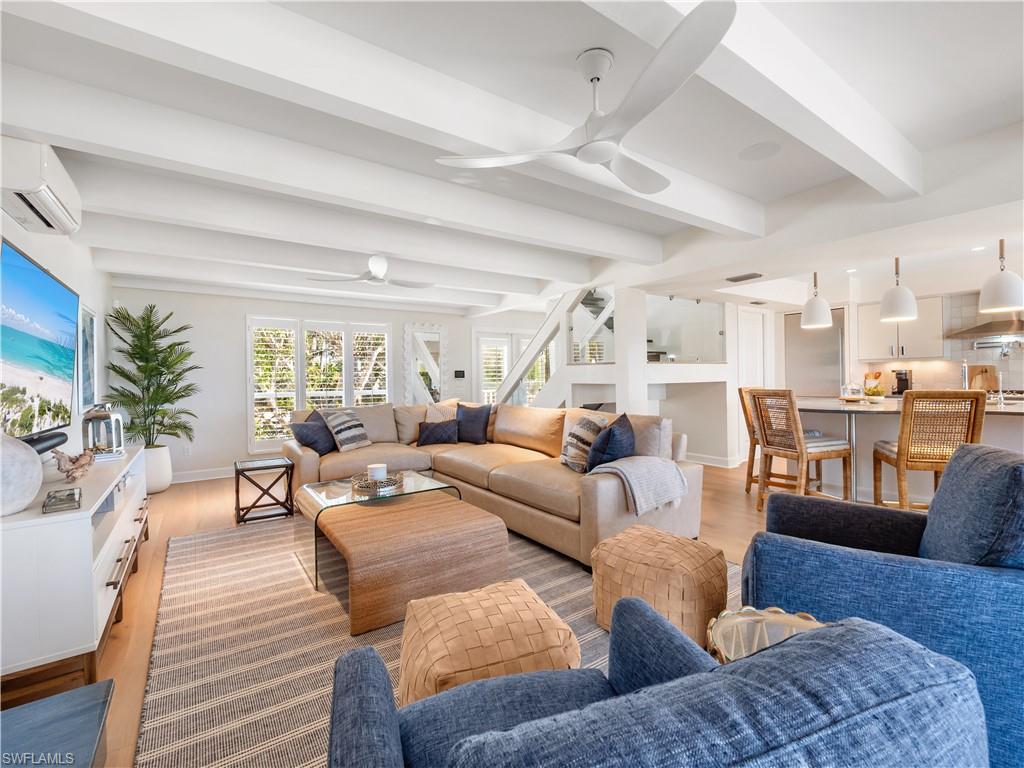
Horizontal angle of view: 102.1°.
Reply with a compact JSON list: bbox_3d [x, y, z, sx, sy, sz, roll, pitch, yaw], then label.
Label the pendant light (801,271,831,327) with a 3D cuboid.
[{"bbox_3d":[3.170,-0.880,4.320,0.280,0.580,0.280,0,0,-36],"label":"pendant light"}]

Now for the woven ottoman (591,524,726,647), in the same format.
[{"bbox_3d":[0.722,0.938,2.010,0.480,0.365,0.480,0,0,36],"label":"woven ottoman"}]

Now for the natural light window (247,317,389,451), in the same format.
[{"bbox_3d":[-2.430,0.000,5.370,1.700,1.670,0.090,0,0,-29],"label":"natural light window"}]

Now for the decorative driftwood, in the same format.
[{"bbox_3d":[-2.030,0.375,1.920,0.130,0.140,0.210,0,0,-36],"label":"decorative driftwood"}]

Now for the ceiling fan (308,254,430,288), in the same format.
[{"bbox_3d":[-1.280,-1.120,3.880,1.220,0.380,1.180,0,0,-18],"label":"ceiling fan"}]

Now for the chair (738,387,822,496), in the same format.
[{"bbox_3d":[2.780,0.590,4.270,0.580,1.050,0.470,0,0,-36],"label":"chair"}]

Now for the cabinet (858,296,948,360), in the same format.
[{"bbox_3d":[5.330,-0.730,5.680,0.330,0.800,0.860,0,0,-36],"label":"cabinet"}]

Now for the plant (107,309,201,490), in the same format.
[{"bbox_3d":[-3.700,0.145,4.300,0.800,1.940,0.780,0,0,-27],"label":"plant"}]

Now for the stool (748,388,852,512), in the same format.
[{"bbox_3d":[2.460,0.590,3.570,0.580,1.050,0.470,0,0,-23],"label":"stool"}]

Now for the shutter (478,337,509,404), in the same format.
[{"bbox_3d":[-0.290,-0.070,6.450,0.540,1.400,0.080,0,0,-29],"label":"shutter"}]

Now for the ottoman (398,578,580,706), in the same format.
[{"bbox_3d":[-0.080,0.938,1.325,0.460,0.365,0.460,0,0,-22],"label":"ottoman"}]

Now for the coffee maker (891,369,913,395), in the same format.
[{"bbox_3d":[5.220,-0.030,5.550,0.250,0.330,0.180,0,0,3],"label":"coffee maker"}]

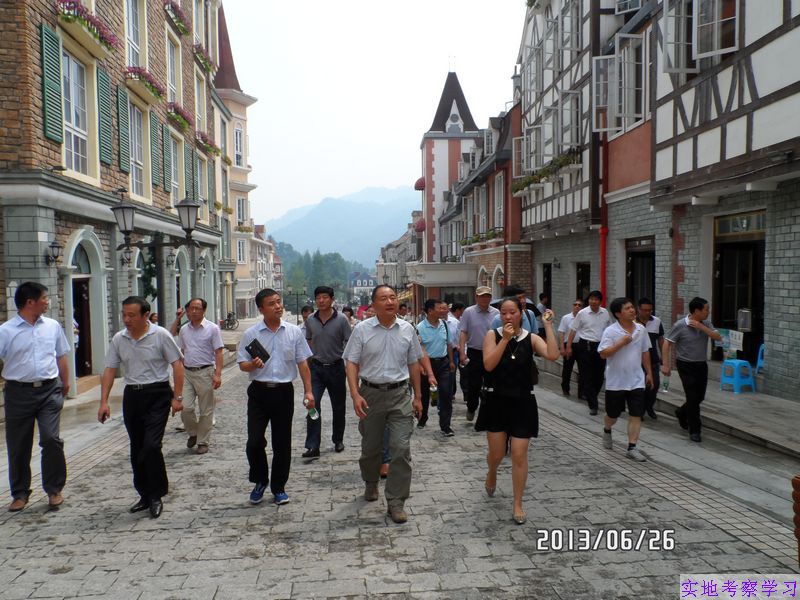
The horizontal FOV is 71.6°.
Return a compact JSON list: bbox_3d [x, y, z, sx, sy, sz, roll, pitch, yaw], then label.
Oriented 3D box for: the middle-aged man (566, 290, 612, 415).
[{"bbox_3d":[2.596,0.719,7.600,0.600,1.700,0.450,0,3,5],"label":"middle-aged man"}]

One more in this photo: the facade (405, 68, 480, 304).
[{"bbox_3d":[3.404,-8.408,45.500,6.000,20.000,5.500,-1,3,-1],"label":"facade"}]

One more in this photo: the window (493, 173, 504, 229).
[{"bbox_3d":[3.982,-3.962,22.200,0.200,2.220,1.550,-1,3,-1],"label":"window"}]

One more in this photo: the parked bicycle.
[{"bbox_3d":[-9.807,1.212,32.000,1.600,1.030,0.550,1,3,37],"label":"parked bicycle"}]

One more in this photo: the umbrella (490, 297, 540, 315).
[{"bbox_3d":[1.967,0.140,9.700,0.980,0.500,0.980,-1,2,0],"label":"umbrella"}]

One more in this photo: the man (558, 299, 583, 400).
[{"bbox_3d":[2.989,0.831,9.500,0.520,1.700,0.420,0,2,9],"label":"man"}]

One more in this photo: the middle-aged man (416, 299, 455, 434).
[{"bbox_3d":[0.432,0.815,6.750,0.500,1.670,0.480,-2,3,-22],"label":"middle-aged man"}]

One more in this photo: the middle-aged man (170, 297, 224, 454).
[{"bbox_3d":[-2.154,0.798,5.900,0.540,1.650,0.460,-1,2,-9],"label":"middle-aged man"}]

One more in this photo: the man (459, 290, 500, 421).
[{"bbox_3d":[1.038,0.707,7.200,0.560,1.740,0.450,-1,3,3],"label":"man"}]

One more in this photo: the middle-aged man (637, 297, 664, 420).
[{"bbox_3d":[3.427,0.800,7.650,0.520,1.690,0.420,0,2,14],"label":"middle-aged man"}]

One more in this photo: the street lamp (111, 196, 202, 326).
[{"bbox_3d":[-4.524,-0.275,10.500,1.700,3.380,0.460,0,2,6],"label":"street lamp"}]

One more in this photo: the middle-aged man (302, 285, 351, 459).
[{"bbox_3d":[-0.739,0.728,5.650,0.500,1.730,0.460,-1,2,-3],"label":"middle-aged man"}]

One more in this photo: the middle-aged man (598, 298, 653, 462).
[{"bbox_3d":[2.317,0.827,5.700,0.540,1.670,0.500,-1,3,-5],"label":"middle-aged man"}]

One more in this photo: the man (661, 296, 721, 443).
[{"bbox_3d":[3.352,0.802,6.400,0.600,1.660,0.500,-2,3,-20],"label":"man"}]

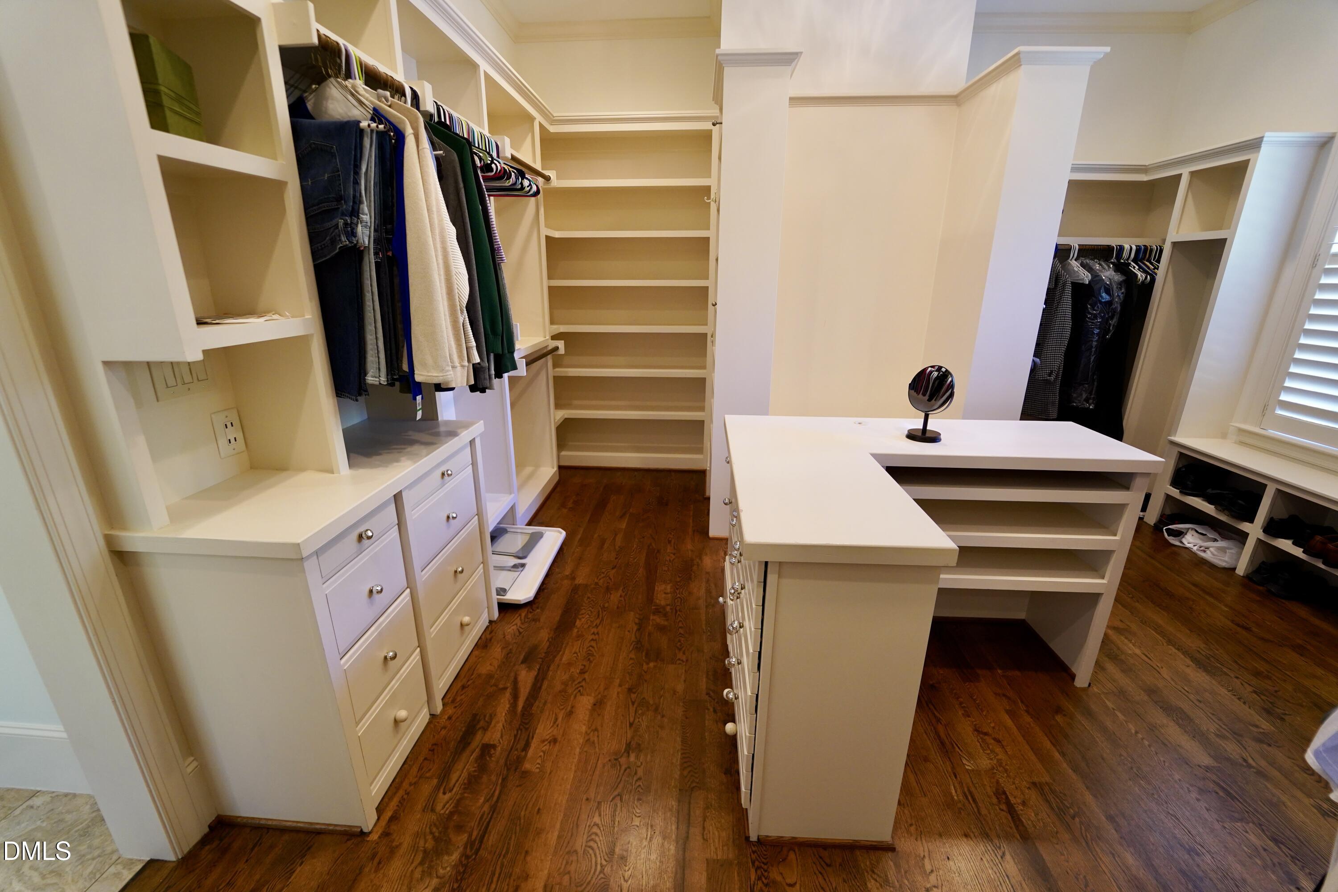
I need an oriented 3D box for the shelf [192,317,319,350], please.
[{"bbox_3d":[-1.150,-0.290,1.309,0.277,0.048,0.348,1,18,3],"label":"shelf"}]

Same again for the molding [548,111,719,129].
[{"bbox_3d":[-0.236,-2.163,3.426,1.128,0.075,0.087,1,18,3],"label":"molding"}]

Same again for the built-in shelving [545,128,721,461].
[{"bbox_3d":[-0.294,-1.024,3.954,1.247,2.443,0.276,1,18,3],"label":"built-in shelving"}]

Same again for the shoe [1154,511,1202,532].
[{"bbox_3d":[3.138,0.470,3.151,0.276,0.104,0.109,1,18,3],"label":"shoe"}]

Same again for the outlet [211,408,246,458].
[{"bbox_3d":[-1.288,-0.038,1.531,0.008,0.138,0.090,1,18,3],"label":"outlet"}]

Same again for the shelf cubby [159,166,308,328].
[{"bbox_3d":[-1.146,-0.476,1.254,0.271,0.341,0.348,1,18,3],"label":"shelf cubby"}]

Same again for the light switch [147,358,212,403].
[{"bbox_3d":[-1.292,-0.200,1.390,0.009,0.132,0.171,1,18,3],"label":"light switch"}]

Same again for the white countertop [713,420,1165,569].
[{"bbox_3d":[0.905,0.078,1.641,1.405,0.043,1.119,1,18,3],"label":"white countertop"}]

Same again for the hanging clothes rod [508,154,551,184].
[{"bbox_3d":[-0.799,-1.624,3.047,0.035,0.035,0.711,1,18,3],"label":"hanging clothes rod"}]

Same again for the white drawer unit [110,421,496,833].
[{"bbox_3d":[-1.034,0.478,1.795,0.506,0.892,1.022,1,18,3],"label":"white drawer unit"}]

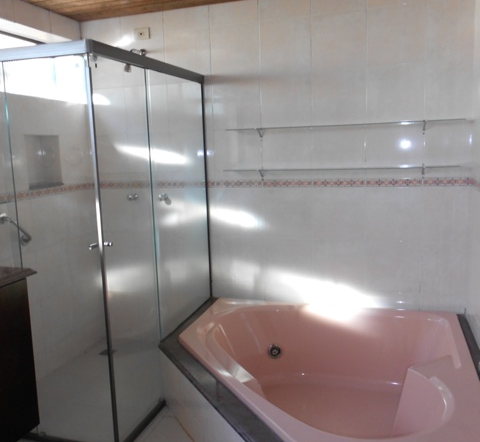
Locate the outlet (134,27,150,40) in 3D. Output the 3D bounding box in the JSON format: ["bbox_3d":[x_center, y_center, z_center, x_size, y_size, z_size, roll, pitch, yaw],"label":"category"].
[{"bbox_3d":[-0.674,-1.284,3.293,0.113,0.077,0.012,1,9,18],"label":"outlet"}]

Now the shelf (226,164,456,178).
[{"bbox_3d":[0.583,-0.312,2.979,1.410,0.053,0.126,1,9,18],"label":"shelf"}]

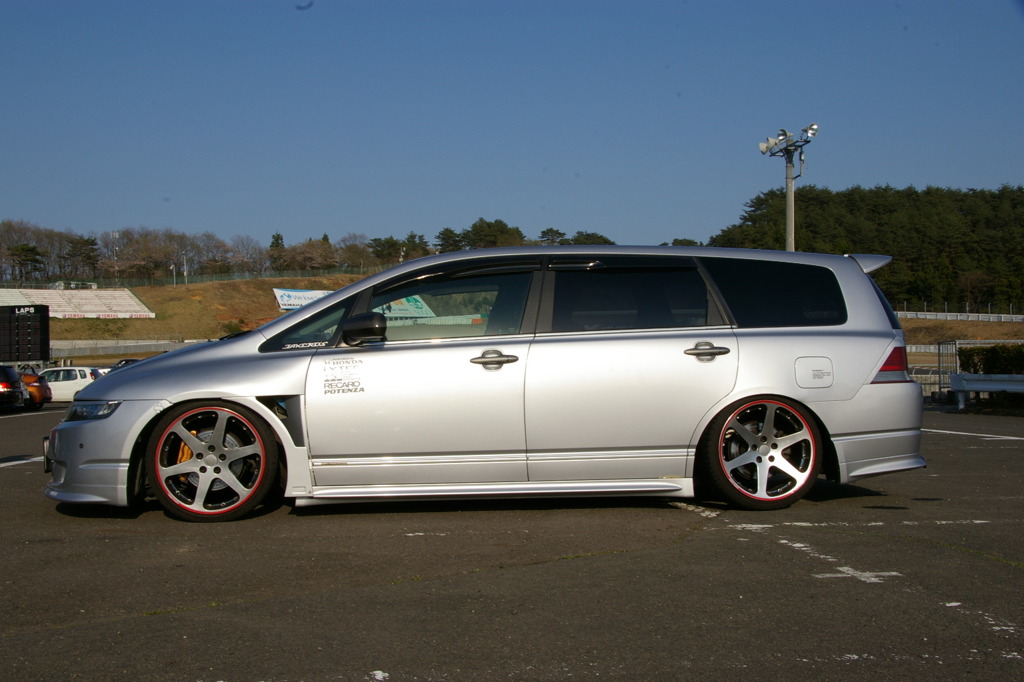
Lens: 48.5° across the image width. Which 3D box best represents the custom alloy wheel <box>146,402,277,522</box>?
[{"bbox_3d":[-1.479,0.590,5.654,0.625,0.615,0.230,0,-1,-8],"label":"custom alloy wheel"}]

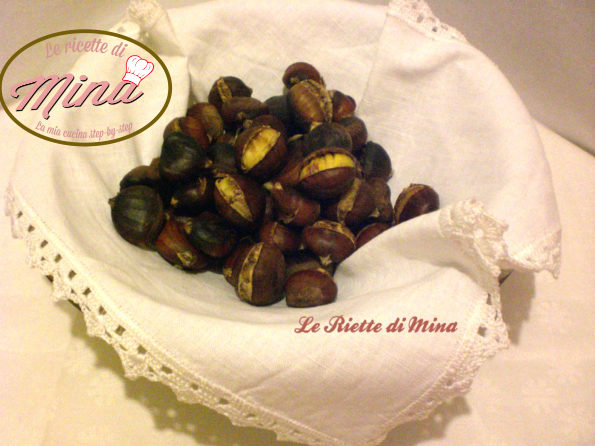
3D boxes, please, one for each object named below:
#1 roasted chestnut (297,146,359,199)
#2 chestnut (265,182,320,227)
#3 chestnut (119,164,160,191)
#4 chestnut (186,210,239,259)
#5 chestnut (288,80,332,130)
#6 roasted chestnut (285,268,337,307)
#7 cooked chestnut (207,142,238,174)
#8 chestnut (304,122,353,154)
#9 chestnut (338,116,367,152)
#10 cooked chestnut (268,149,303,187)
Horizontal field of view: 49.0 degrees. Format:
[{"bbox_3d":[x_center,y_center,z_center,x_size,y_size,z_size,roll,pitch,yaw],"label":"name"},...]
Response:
[{"bbox_3d":[0.019,-0.033,0.422,0.037,0.029,0.031,-8,45,-9],"label":"roasted chestnut"},{"bbox_3d":[-0.003,-0.012,0.425,0.036,0.027,0.030,-15,48,-14],"label":"chestnut"},{"bbox_3d":[-0.107,-0.027,0.452,0.032,0.027,0.029,0,44,0],"label":"chestnut"},{"bbox_3d":[-0.056,0.008,0.422,0.034,0.028,0.030,0,44,0],"label":"chestnut"},{"bbox_3d":[0.009,-0.086,0.475,0.031,0.031,0.036,-11,47,-10],"label":"chestnut"},{"bbox_3d":[0.008,0.039,0.390,0.031,0.024,0.027,0,42,0],"label":"roasted chestnut"},{"bbox_3d":[-0.050,-0.044,0.455,0.029,0.026,0.028,0,46,0],"label":"cooked chestnut"},{"bbox_3d":[0.022,-0.055,0.455,0.034,0.028,0.030,0,44,0],"label":"chestnut"},{"bbox_3d":[0.038,-0.063,0.474,0.030,0.027,0.029,0,44,0],"label":"chestnut"},{"bbox_3d":[-0.006,-0.036,0.437,0.031,0.027,0.029,0,44,0],"label":"cooked chestnut"}]

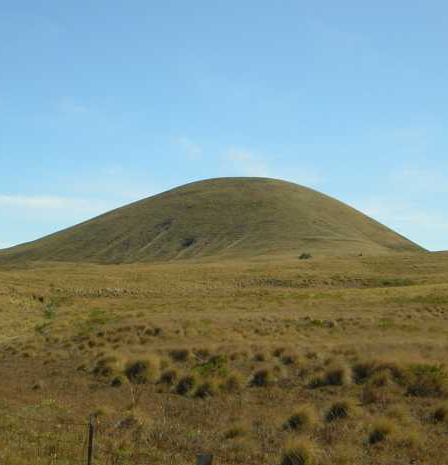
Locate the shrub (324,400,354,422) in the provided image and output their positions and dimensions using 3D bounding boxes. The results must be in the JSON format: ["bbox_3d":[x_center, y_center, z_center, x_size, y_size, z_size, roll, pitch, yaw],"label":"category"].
[{"bbox_3d":[3.297,5.109,27.607,0.831,0.584,0.779,0,-2,0],"label":"shrub"}]

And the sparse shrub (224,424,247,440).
[{"bbox_3d":[0.295,5.125,24.787,0.547,0.381,0.514,0,-2,0],"label":"sparse shrub"}]

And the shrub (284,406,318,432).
[{"bbox_3d":[2.087,5.037,26.050,0.888,0.651,0.832,0,-2,0],"label":"shrub"}]

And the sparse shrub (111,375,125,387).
[{"bbox_3d":[-3.878,5.389,35.219,0.494,0.406,0.467,0,-2,0],"label":"sparse shrub"}]

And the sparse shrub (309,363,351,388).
[{"bbox_3d":[3.837,5.201,35.180,1.528,0.898,1.275,0,-2,0],"label":"sparse shrub"}]

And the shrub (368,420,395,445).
[{"bbox_3d":[3.939,4.977,24.188,0.650,0.618,0.546,0,-2,0],"label":"shrub"}]

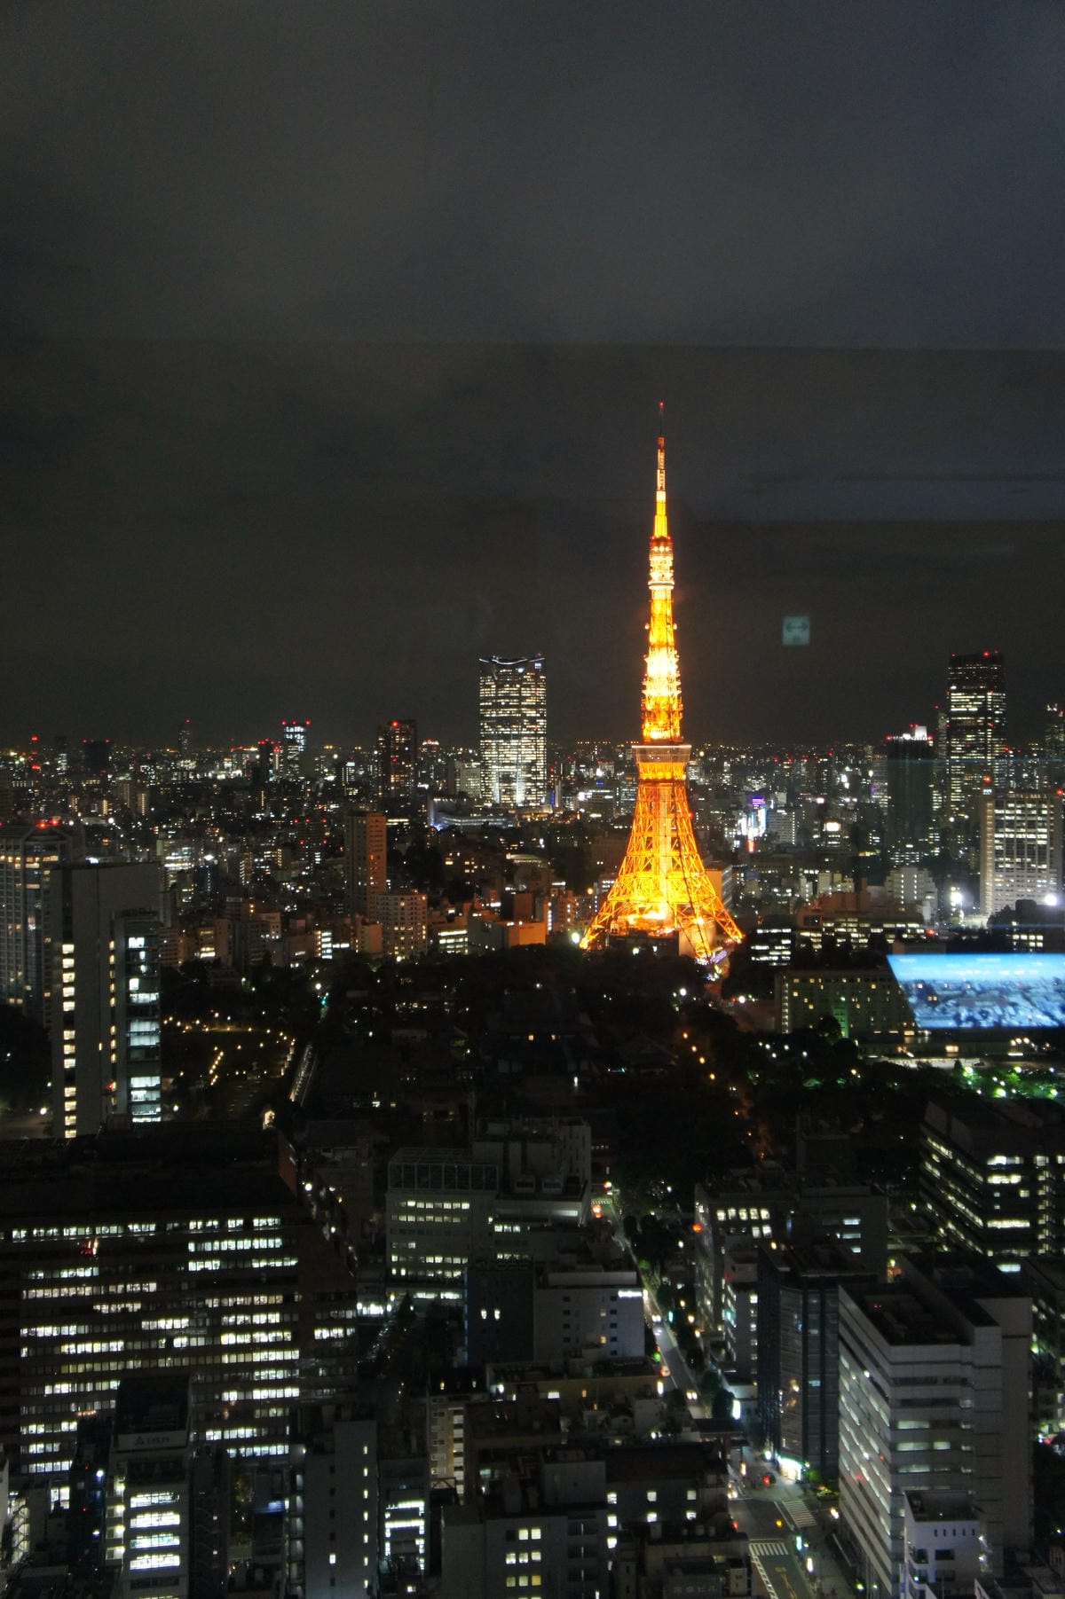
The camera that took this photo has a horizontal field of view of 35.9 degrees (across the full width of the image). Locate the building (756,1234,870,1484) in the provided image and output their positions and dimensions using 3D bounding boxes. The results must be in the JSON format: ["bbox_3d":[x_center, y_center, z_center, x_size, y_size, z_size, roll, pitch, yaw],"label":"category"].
[{"bbox_3d":[58.840,116.190,342.660,18.500,41.500,23.000,0,2,-5],"label":"building"}]

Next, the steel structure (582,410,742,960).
[{"bbox_3d":[79.710,-74.270,1007.840,84.000,332.000,84.000,1,2,20],"label":"steel structure"}]

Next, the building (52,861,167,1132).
[{"bbox_3d":[-116.550,72.590,453.120,30.500,109.000,28.000,-1,2,-14],"label":"building"}]

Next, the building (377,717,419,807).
[{"bbox_3d":[-196.260,-39.410,2390.330,44.000,152.000,42.000,-1,3,-25],"label":"building"}]

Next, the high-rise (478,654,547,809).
[{"bbox_3d":[-28.030,-91.530,2378.240,94.000,236.000,82.000,0,2,0],"label":"high-rise"}]

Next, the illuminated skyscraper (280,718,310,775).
[{"bbox_3d":[-662.320,-132.750,4598.290,72.000,175.000,62.000,0,2,-8],"label":"illuminated skyscraper"}]

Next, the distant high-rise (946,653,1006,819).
[{"bbox_3d":[669.400,-94.960,2478.180,66.000,248.000,55.000,2,3,35],"label":"distant high-rise"}]

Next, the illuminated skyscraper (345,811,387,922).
[{"bbox_3d":[-109.810,57.680,1093.170,21.000,97.500,20.000,2,3,40],"label":"illuminated skyscraper"}]

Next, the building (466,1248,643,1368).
[{"bbox_3d":[5.030,125.000,403.390,42.000,26.000,21.000,0,2,-3],"label":"building"}]

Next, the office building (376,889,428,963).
[{"bbox_3d":[-86.110,82.640,1097.980,32.500,46.000,18.000,0,2,-10],"label":"office building"}]

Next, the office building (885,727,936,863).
[{"bbox_3d":[443.170,-12.560,1931.040,40.000,145.000,40.000,-2,3,-35],"label":"office building"}]

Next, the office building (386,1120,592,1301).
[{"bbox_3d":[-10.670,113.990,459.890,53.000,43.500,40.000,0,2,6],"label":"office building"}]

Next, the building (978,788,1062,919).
[{"bbox_3d":[319.060,40.280,1076.340,51.000,93.000,30.000,1,2,16],"label":"building"}]

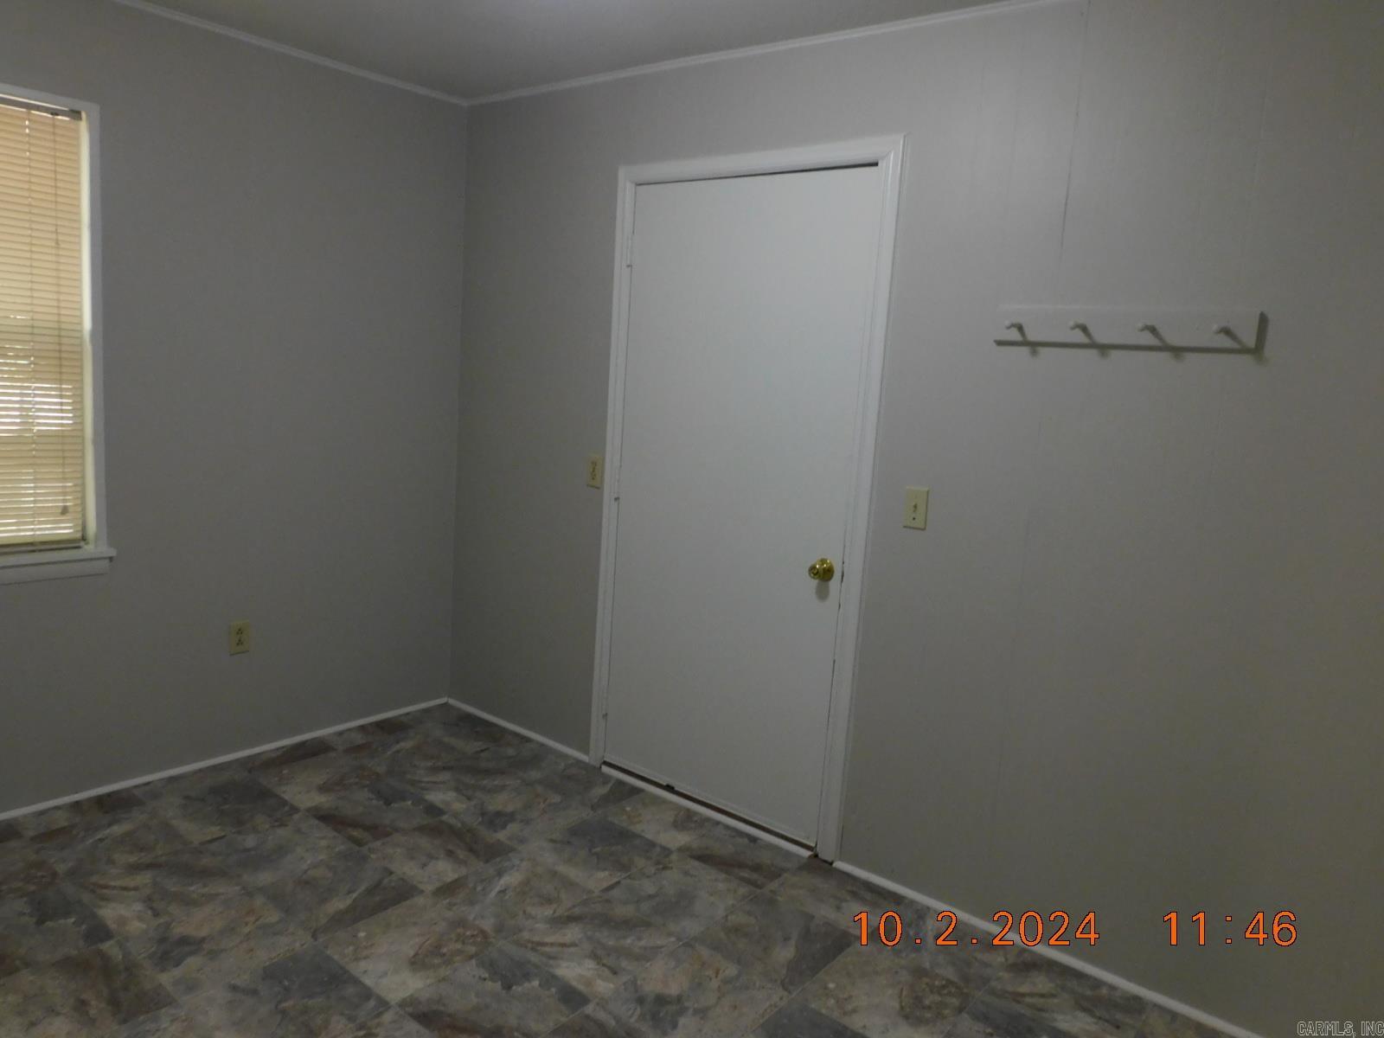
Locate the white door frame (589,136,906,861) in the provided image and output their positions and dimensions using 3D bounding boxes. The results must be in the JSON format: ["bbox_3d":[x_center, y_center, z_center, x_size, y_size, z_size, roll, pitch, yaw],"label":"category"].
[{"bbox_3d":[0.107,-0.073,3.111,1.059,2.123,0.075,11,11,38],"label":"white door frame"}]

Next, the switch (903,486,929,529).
[{"bbox_3d":[0.623,-0.028,2.667,0.069,0.115,0.014,11,11,38],"label":"switch"}]

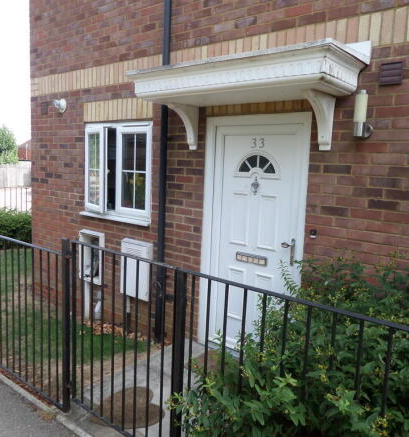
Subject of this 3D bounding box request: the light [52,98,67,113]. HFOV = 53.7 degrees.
[{"bbox_3d":[-1.761,-1.360,4.851,0.170,0.173,0.145,8,10,39],"label":"light"}]

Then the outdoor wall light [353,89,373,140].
[{"bbox_3d":[1.036,-0.676,2.627,0.095,0.298,0.140,8,10,39],"label":"outdoor wall light"}]

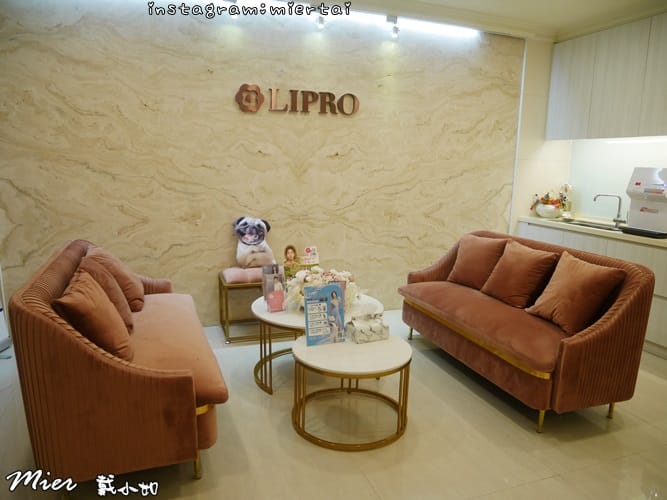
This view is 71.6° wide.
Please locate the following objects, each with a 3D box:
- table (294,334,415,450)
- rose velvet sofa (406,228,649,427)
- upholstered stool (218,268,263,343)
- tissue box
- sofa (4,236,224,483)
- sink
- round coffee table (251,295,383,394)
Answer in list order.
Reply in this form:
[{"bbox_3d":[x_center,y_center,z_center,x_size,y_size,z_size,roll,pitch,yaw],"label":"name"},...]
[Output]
[{"bbox_3d":[0.093,0.693,2.394,0.609,0.382,0.609,1,10,0],"label":"table"},{"bbox_3d":[1.073,0.388,3.021,0.725,0.814,1.539,-2,11,-20],"label":"rose velvet sofa"},{"bbox_3d":[-0.598,0.407,3.615,0.536,0.487,0.377,-2,11,-20],"label":"upholstered stool"},{"bbox_3d":[0.189,0.420,2.509,0.189,0.119,0.124,-3,11,-21],"label":"tissue box"},{"bbox_3d":[-1.029,0.436,2.445,0.725,0.814,1.549,-2,11,-21],"label":"sofa"},{"bbox_3d":[2.382,-0.130,4.109,0.377,0.159,0.606,-2,11,-20],"label":"sink"},{"bbox_3d":[-0.097,0.566,2.929,0.822,0.437,0.822,1,10,0],"label":"round coffee table"}]

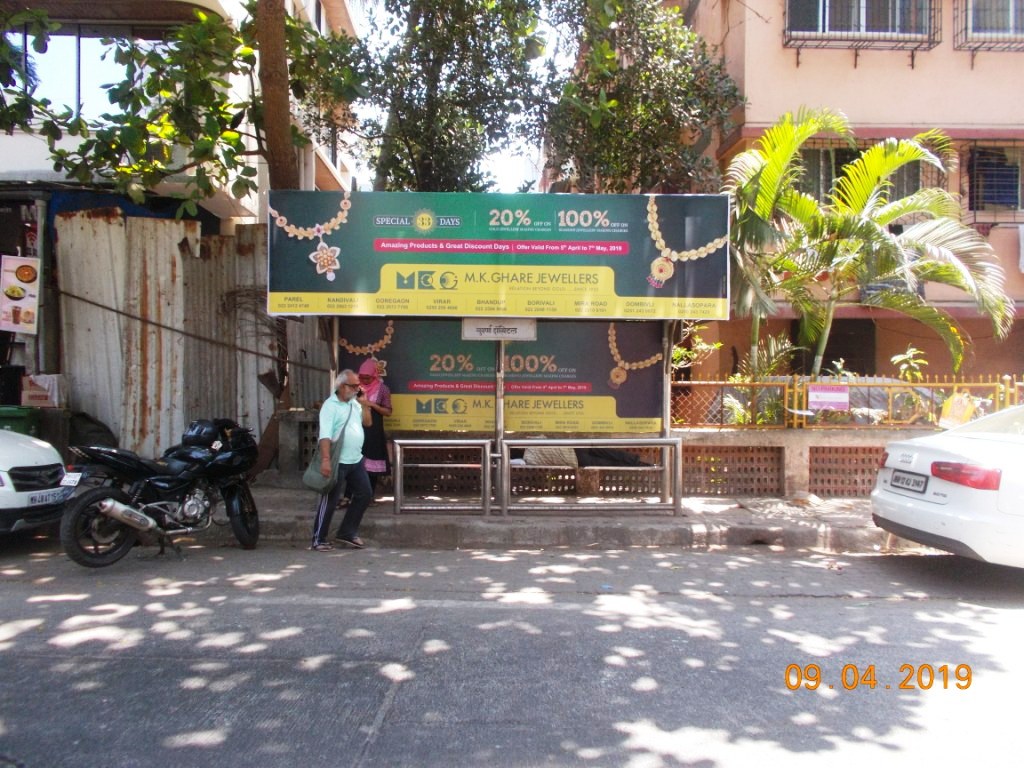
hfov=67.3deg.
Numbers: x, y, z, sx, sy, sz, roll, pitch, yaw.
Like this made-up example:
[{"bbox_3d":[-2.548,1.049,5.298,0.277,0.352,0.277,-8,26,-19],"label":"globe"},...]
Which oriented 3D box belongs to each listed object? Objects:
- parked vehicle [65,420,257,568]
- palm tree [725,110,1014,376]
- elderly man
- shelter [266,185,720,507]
[{"bbox_3d":[-2.840,0.900,6.480,0.720,1.170,1.960,0,0,32],"label":"parked vehicle"},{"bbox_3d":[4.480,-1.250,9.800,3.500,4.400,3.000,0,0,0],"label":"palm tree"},{"bbox_3d":[-1.580,0.700,7.100,0.580,1.660,0.520,0,0,15],"label":"elderly man"},{"bbox_3d":[-0.140,-0.310,8.150,4.600,3.200,1.200,0,0,1],"label":"shelter"}]

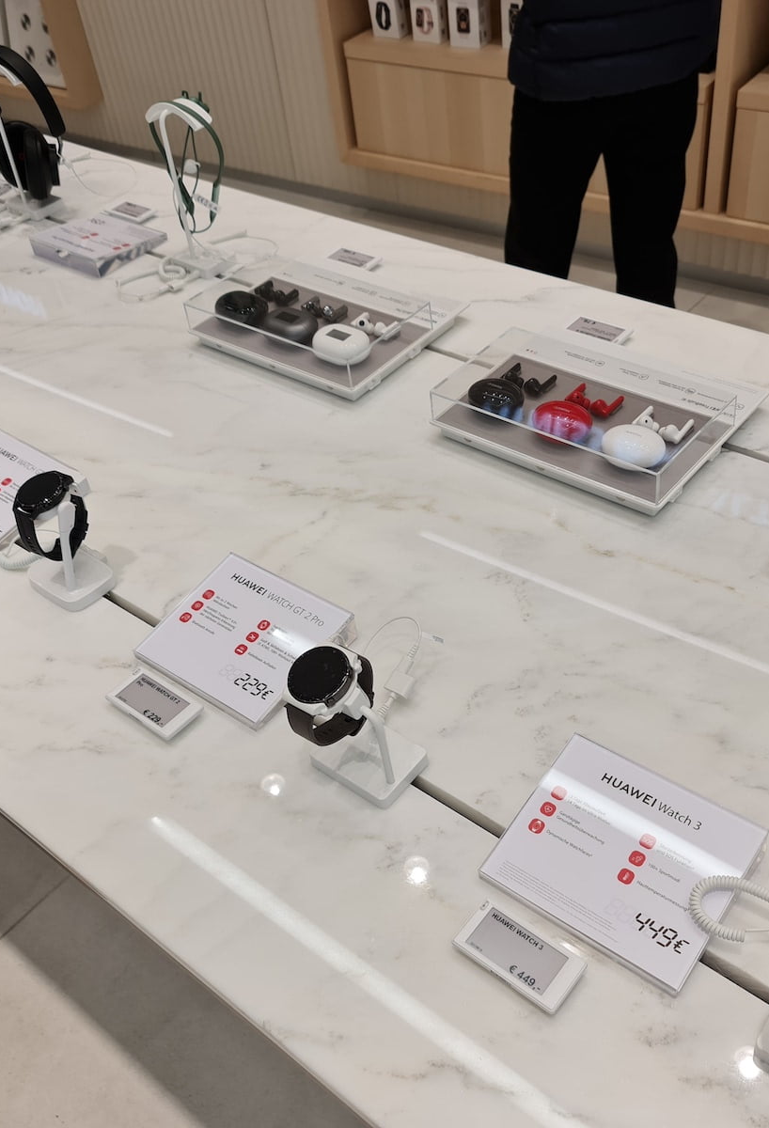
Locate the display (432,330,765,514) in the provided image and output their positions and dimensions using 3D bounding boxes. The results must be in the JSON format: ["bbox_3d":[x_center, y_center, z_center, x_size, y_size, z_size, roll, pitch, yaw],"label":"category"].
[{"bbox_3d":[0.213,-0.164,1.089,0.258,0.057,0.215,26,52,31],"label":"display"}]

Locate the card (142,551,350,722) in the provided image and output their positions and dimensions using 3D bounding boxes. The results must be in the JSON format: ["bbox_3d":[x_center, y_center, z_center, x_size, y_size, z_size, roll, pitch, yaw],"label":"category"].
[{"bbox_3d":[-0.117,0.061,0.913,0.146,0.028,0.127,26,52,31],"label":"card"}]

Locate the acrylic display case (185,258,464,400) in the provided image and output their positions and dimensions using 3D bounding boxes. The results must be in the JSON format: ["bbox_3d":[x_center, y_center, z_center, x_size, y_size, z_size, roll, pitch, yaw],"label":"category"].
[{"bbox_3d":[-0.065,-0.294,1.274,0.258,0.057,0.215,26,52,31],"label":"acrylic display case"}]

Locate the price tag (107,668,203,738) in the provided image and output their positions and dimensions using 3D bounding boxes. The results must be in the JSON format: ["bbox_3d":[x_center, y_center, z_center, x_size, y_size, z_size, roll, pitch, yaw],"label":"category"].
[{"bbox_3d":[-0.187,0.116,0.890,0.077,0.011,0.038,26,52,31],"label":"price tag"}]

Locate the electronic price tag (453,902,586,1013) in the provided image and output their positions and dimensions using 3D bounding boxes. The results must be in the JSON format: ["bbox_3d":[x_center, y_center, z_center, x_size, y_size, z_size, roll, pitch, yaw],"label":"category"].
[{"bbox_3d":[0.087,0.253,0.699,0.077,0.011,0.038,26,52,31],"label":"electronic price tag"}]

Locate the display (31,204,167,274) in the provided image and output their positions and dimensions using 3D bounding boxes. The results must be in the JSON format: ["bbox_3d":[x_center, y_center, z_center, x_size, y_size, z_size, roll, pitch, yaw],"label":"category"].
[{"bbox_3d":[-0.402,-0.458,1.529,0.146,0.027,0.126,26,52,31],"label":"display"}]

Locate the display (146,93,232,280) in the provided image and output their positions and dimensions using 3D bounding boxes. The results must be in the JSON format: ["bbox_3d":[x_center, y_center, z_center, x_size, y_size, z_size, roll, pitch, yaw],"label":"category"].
[{"bbox_3d":[-0.240,-0.496,1.403,0.105,0.220,0.100,26,52,31],"label":"display"}]

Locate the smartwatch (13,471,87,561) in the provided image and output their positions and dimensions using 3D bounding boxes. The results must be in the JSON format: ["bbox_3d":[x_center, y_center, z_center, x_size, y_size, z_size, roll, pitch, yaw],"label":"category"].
[{"bbox_3d":[-0.300,-0.042,0.981,0.047,0.074,0.055,26,65,31],"label":"smartwatch"}]

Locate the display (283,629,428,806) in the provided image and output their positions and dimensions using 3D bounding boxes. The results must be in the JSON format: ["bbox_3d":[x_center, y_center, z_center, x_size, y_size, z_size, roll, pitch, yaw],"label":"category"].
[{"bbox_3d":[-0.021,0.113,0.793,0.084,0.111,0.072,26,52,31],"label":"display"}]

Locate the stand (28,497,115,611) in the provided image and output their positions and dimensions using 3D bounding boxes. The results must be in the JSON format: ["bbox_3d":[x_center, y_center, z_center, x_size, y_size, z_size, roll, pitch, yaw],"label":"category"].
[{"bbox_3d":[-0.297,-0.019,0.987,0.076,0.101,0.054,26,52,31],"label":"stand"}]

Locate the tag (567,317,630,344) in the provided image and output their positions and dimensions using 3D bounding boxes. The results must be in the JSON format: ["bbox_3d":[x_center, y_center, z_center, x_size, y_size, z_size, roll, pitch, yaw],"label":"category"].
[{"bbox_3d":[0.237,-0.261,1.223,0.077,0.016,0.040,26,52,31],"label":"tag"}]

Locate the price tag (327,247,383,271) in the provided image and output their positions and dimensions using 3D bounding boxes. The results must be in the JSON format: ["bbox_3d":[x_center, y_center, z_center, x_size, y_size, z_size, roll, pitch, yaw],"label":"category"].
[{"bbox_3d":[-0.044,-0.399,1.428,0.077,0.011,0.038,26,52,31],"label":"price tag"}]

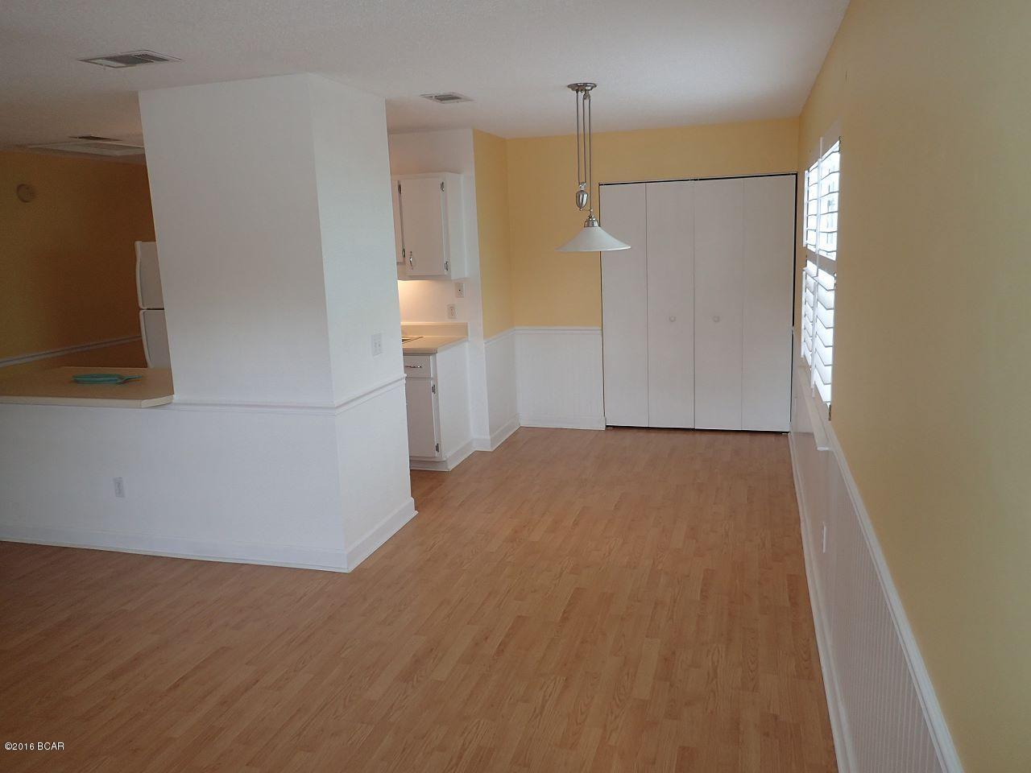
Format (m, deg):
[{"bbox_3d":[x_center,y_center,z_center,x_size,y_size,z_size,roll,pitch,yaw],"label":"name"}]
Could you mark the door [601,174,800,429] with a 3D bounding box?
[{"bbox_3d":[1.435,-0.619,6.003,1.475,2.000,0.045,1,12,17],"label":"door"}]

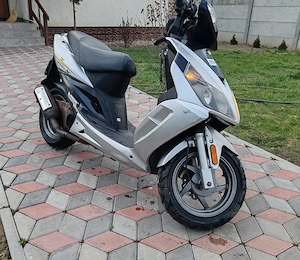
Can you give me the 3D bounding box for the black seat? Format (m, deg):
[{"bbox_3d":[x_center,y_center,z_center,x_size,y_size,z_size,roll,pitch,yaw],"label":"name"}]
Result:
[{"bbox_3d":[-0.335,-0.496,1.990,0.660,0.210,0.270,21,19,37],"label":"black seat"}]

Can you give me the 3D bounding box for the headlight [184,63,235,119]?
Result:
[{"bbox_3d":[0.268,-0.181,1.382,0.220,0.200,0.135,21,19,37],"label":"headlight"}]

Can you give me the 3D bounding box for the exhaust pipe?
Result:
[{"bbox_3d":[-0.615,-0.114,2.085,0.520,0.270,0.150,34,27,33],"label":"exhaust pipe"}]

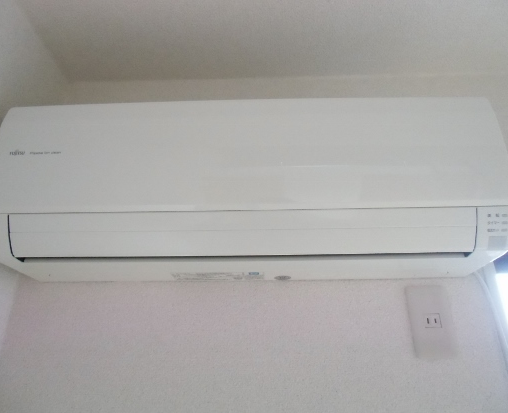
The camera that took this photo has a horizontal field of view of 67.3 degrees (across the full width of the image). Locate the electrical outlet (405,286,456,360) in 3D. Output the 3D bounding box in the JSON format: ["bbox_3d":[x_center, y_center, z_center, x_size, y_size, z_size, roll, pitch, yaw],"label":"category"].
[{"bbox_3d":[0.305,0.195,0.650,0.071,0.122,0.010,-1,-24,1],"label":"electrical outlet"}]

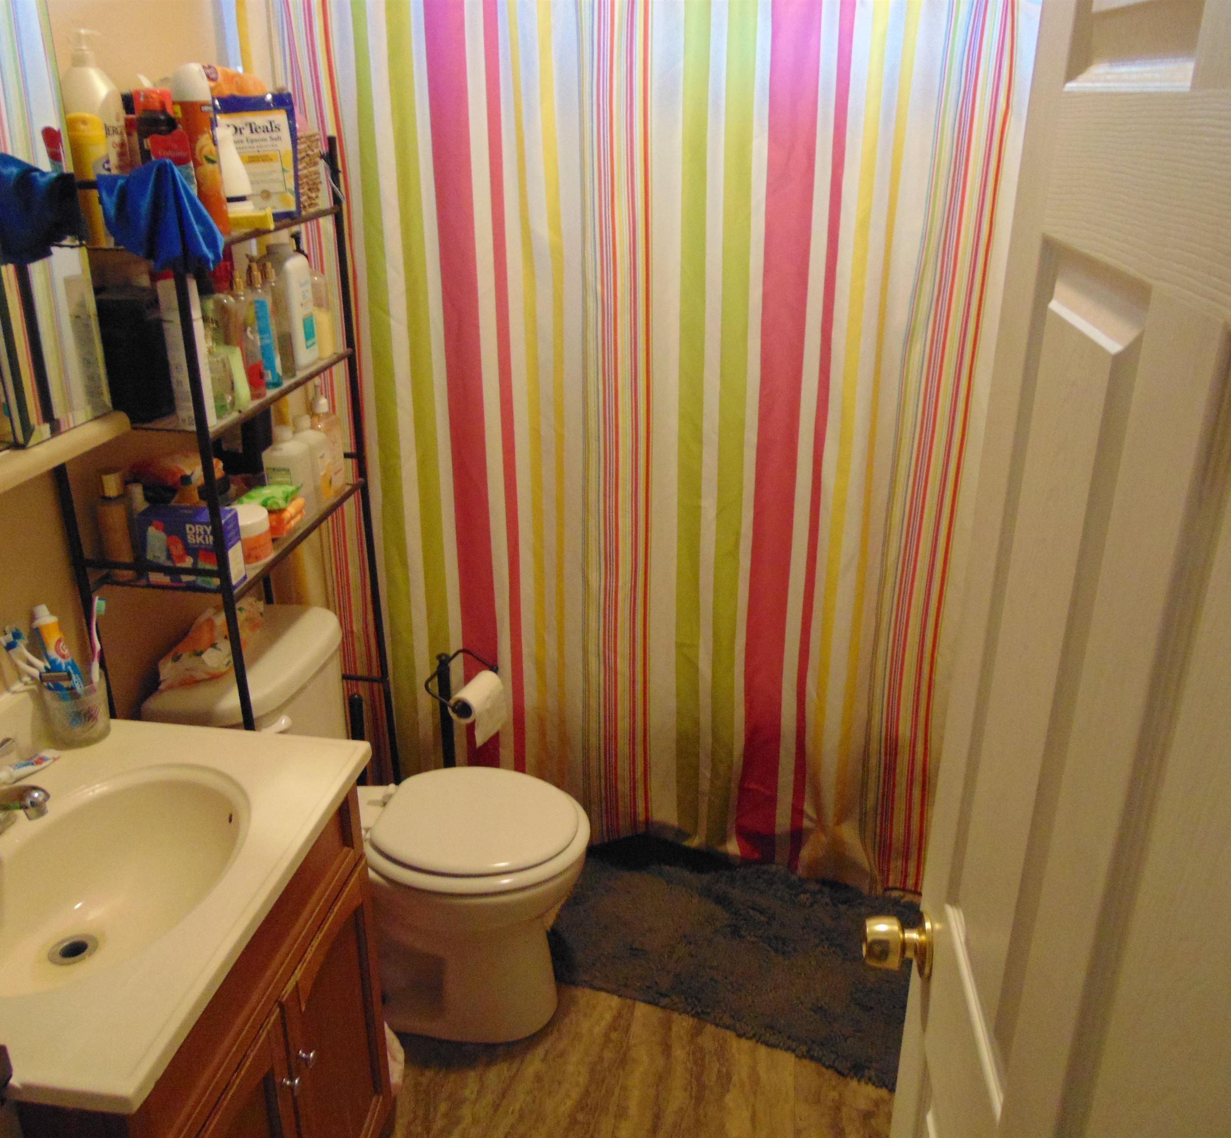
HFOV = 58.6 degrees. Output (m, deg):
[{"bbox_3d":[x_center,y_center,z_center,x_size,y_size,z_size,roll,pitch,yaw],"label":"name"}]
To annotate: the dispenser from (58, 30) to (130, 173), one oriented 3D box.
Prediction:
[{"bbox_3d":[-0.690,-0.579,1.477,0.059,0.261,0.082,3,24,8],"label":"dispenser"}]

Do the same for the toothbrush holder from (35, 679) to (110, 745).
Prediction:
[{"bbox_3d":[-0.789,0.205,1.608,0.084,0.093,0.084,3,24,8],"label":"toothbrush holder"}]

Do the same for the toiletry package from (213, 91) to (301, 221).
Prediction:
[{"bbox_3d":[-0.588,-0.655,1.758,0.054,0.187,0.146,20,31,39],"label":"toiletry package"}]

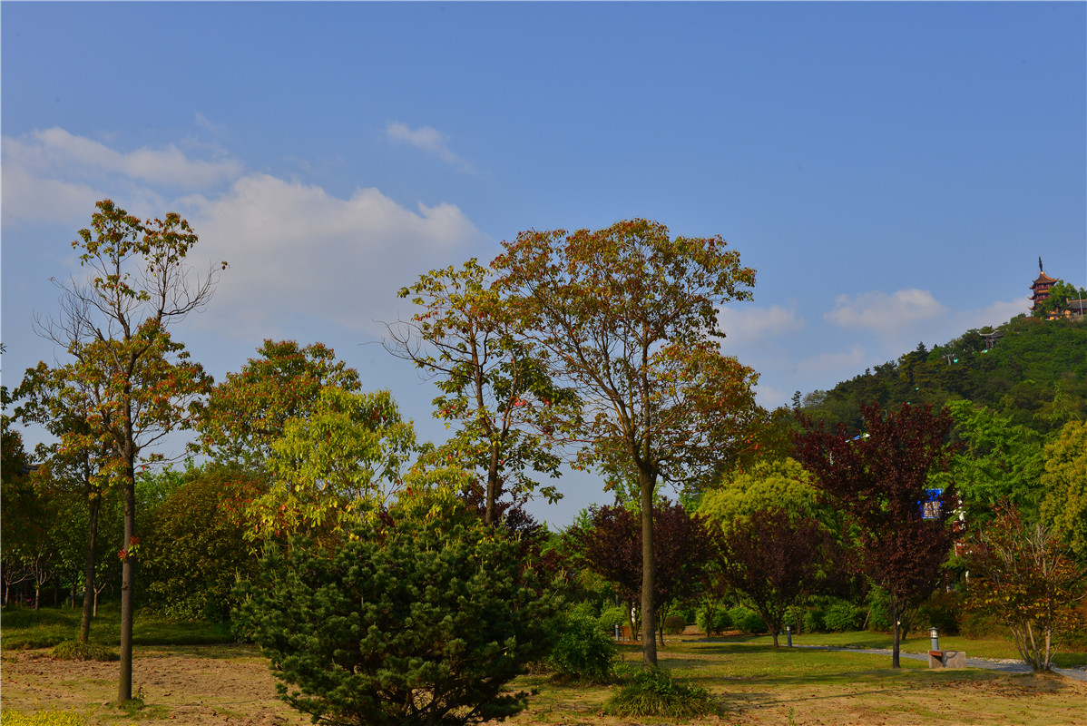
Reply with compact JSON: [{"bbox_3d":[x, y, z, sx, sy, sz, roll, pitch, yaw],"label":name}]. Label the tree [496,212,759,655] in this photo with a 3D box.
[{"bbox_3d":[1.375,1.421,18.817,4.502,8.076,4.502,-1,-12,0],"label":"tree"}]

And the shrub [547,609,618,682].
[{"bbox_3d":[0.782,5.659,23.150,1.500,1.390,1.500,-1,-12,0],"label":"shrub"}]

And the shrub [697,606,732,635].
[{"bbox_3d":[9.272,13.952,62.161,1.870,1.490,1.870,-1,-12,0],"label":"shrub"}]

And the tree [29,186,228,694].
[{"bbox_3d":[-7.202,1.267,19.634,3.270,8.630,3.110,-1,-12,0],"label":"tree"}]

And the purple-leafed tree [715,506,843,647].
[{"bbox_3d":[9.817,8.842,47.621,5.290,5.740,5.030,-1,-12,0],"label":"purple-leafed tree"}]

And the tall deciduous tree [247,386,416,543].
[{"bbox_3d":[-4.119,3.265,22.322,3.317,5.871,3.317,-1,-12,0],"label":"tall deciduous tree"}]

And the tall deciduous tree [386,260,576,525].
[{"bbox_3d":[-1.259,2.041,22.926,3.970,8.560,3.770,-1,-12,0],"label":"tall deciduous tree"}]

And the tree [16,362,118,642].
[{"bbox_3d":[-12.397,3.764,29.907,2.671,7.874,2.671,-1,-12,0],"label":"tree"}]

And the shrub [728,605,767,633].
[{"bbox_3d":[11.043,13.879,62.166,2.070,1.530,2.070,-1,-12,0],"label":"shrub"}]

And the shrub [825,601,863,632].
[{"bbox_3d":[15.520,13.069,59.168,2.060,1.550,2.060,-1,-12,0],"label":"shrub"}]

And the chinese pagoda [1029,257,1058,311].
[{"bbox_3d":[213.414,-29.243,490.000,11.000,33.000,11.000,-6,-13,24],"label":"chinese pagoda"}]

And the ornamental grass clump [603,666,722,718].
[{"bbox_3d":[1.716,4.803,16.761,1.680,0.620,1.450,-1,-12,0],"label":"ornamental grass clump"}]

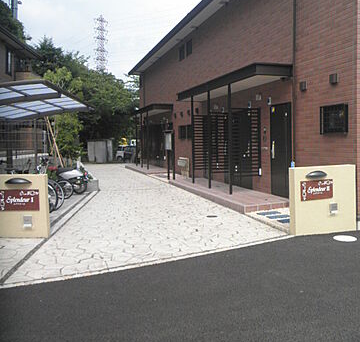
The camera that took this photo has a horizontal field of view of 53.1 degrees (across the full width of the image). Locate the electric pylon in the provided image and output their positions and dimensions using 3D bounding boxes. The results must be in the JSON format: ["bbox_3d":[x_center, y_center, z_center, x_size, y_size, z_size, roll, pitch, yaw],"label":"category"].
[{"bbox_3d":[-34.427,-40.697,161.451,7.500,56.700,7.000,-4,6,-27],"label":"electric pylon"}]

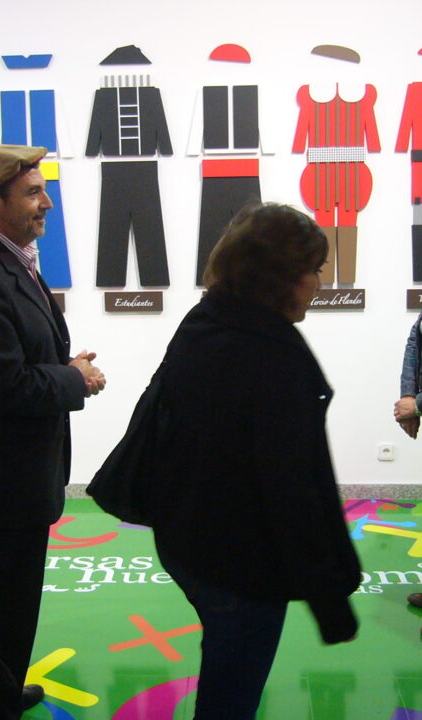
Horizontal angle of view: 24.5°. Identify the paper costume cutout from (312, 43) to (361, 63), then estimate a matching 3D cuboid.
[{"bbox_3d":[0.632,-1.543,4.902,0.249,0.088,0.020,0,9,3],"label":"paper costume cutout"}]

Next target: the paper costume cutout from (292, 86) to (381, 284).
[{"bbox_3d":[0.649,-0.900,5.001,0.456,1.055,0.030,0,9,3],"label":"paper costume cutout"}]

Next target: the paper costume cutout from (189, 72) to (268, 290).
[{"bbox_3d":[0.099,-0.896,4.912,0.434,1.039,0.020,0,9,3],"label":"paper costume cutout"}]

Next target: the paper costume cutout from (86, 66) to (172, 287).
[{"bbox_3d":[-0.425,-0.926,5.047,0.457,1.099,0.030,0,9,3],"label":"paper costume cutout"}]

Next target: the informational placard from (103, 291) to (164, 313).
[{"bbox_3d":[-0.401,-0.304,5.034,0.305,0.105,0.020,0,9,3],"label":"informational placard"}]

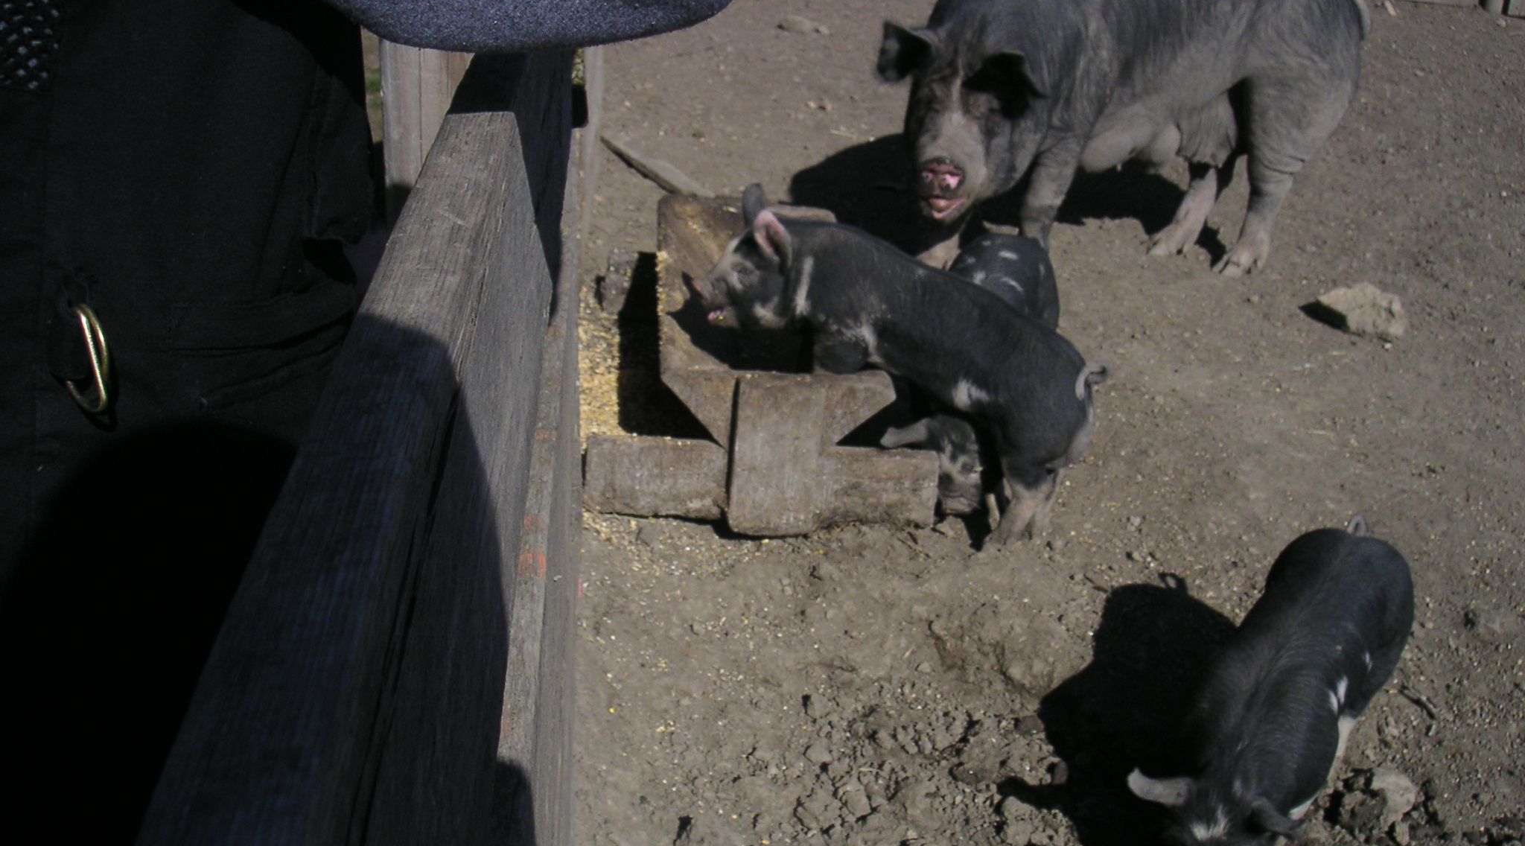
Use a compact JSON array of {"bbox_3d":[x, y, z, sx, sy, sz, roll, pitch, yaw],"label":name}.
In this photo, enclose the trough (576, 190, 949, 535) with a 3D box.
[{"bbox_3d":[-0.011,-0.160,3.220,0.590,0.285,1.080,2,24,-3],"label":"trough"}]

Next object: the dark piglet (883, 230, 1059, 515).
[{"bbox_3d":[0.410,-0.084,3.068,0.200,0.310,0.630,8,25,11],"label":"dark piglet"}]

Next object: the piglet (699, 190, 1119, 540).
[{"bbox_3d":[0.216,-0.111,2.847,0.660,0.360,0.200,23,27,6],"label":"piglet"}]

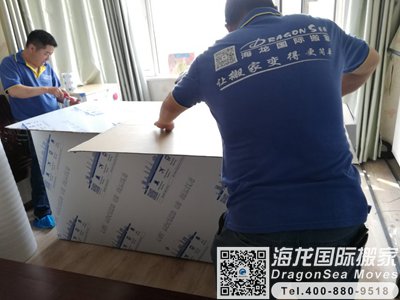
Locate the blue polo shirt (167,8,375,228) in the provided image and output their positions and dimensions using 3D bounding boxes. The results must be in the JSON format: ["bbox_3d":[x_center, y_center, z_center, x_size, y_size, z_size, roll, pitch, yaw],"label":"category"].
[{"bbox_3d":[0.268,-0.117,1.107,0.680,0.720,0.380,-7,-2,14],"label":"blue polo shirt"}]

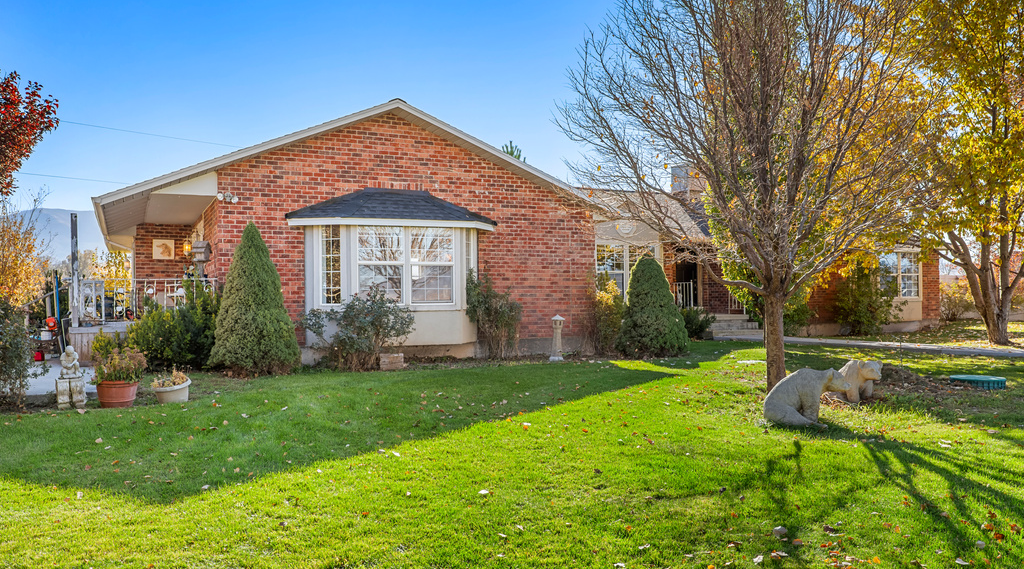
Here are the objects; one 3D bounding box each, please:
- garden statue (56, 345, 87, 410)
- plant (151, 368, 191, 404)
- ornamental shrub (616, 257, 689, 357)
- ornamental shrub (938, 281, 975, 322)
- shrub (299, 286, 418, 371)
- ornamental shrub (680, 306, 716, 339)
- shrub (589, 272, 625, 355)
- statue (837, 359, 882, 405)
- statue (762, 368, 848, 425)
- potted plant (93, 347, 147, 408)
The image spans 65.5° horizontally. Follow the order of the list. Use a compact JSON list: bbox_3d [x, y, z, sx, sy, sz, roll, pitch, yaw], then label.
[{"bbox_3d":[-5.447,1.156,9.850,0.340,0.804,0.330,0,0,-30],"label":"garden statue"},{"bbox_3d":[-4.309,1.287,10.050,0.460,0.467,0.440,0,0,-23],"label":"plant"},{"bbox_3d":[3.016,0.488,17.100,1.500,2.136,1.500,0,0,0],"label":"ornamental shrub"},{"bbox_3d":[17.222,0.642,31.000,1.450,1.596,1.350,0,0,-26],"label":"ornamental shrub"},{"bbox_3d":[-2.573,0.750,13.350,1.800,1.400,1.400,0,0,-26],"label":"shrub"},{"bbox_3d":[4.937,1.011,21.200,1.000,0.905,0.950,0,0,0],"label":"ornamental shrub"},{"bbox_3d":[2.038,0.630,17.000,0.850,1.814,0.800,0,0,-26],"label":"shrub"},{"bbox_3d":[4.380,1.248,10.450,0.450,0.525,0.820,0,0,-43],"label":"statue"},{"bbox_3d":[3.250,1.218,8.750,0.930,0.595,0.470,0,0,6],"label":"statue"},{"bbox_3d":[-4.903,1.168,9.950,0.610,0.762,0.580,0,0,-26],"label":"potted plant"}]

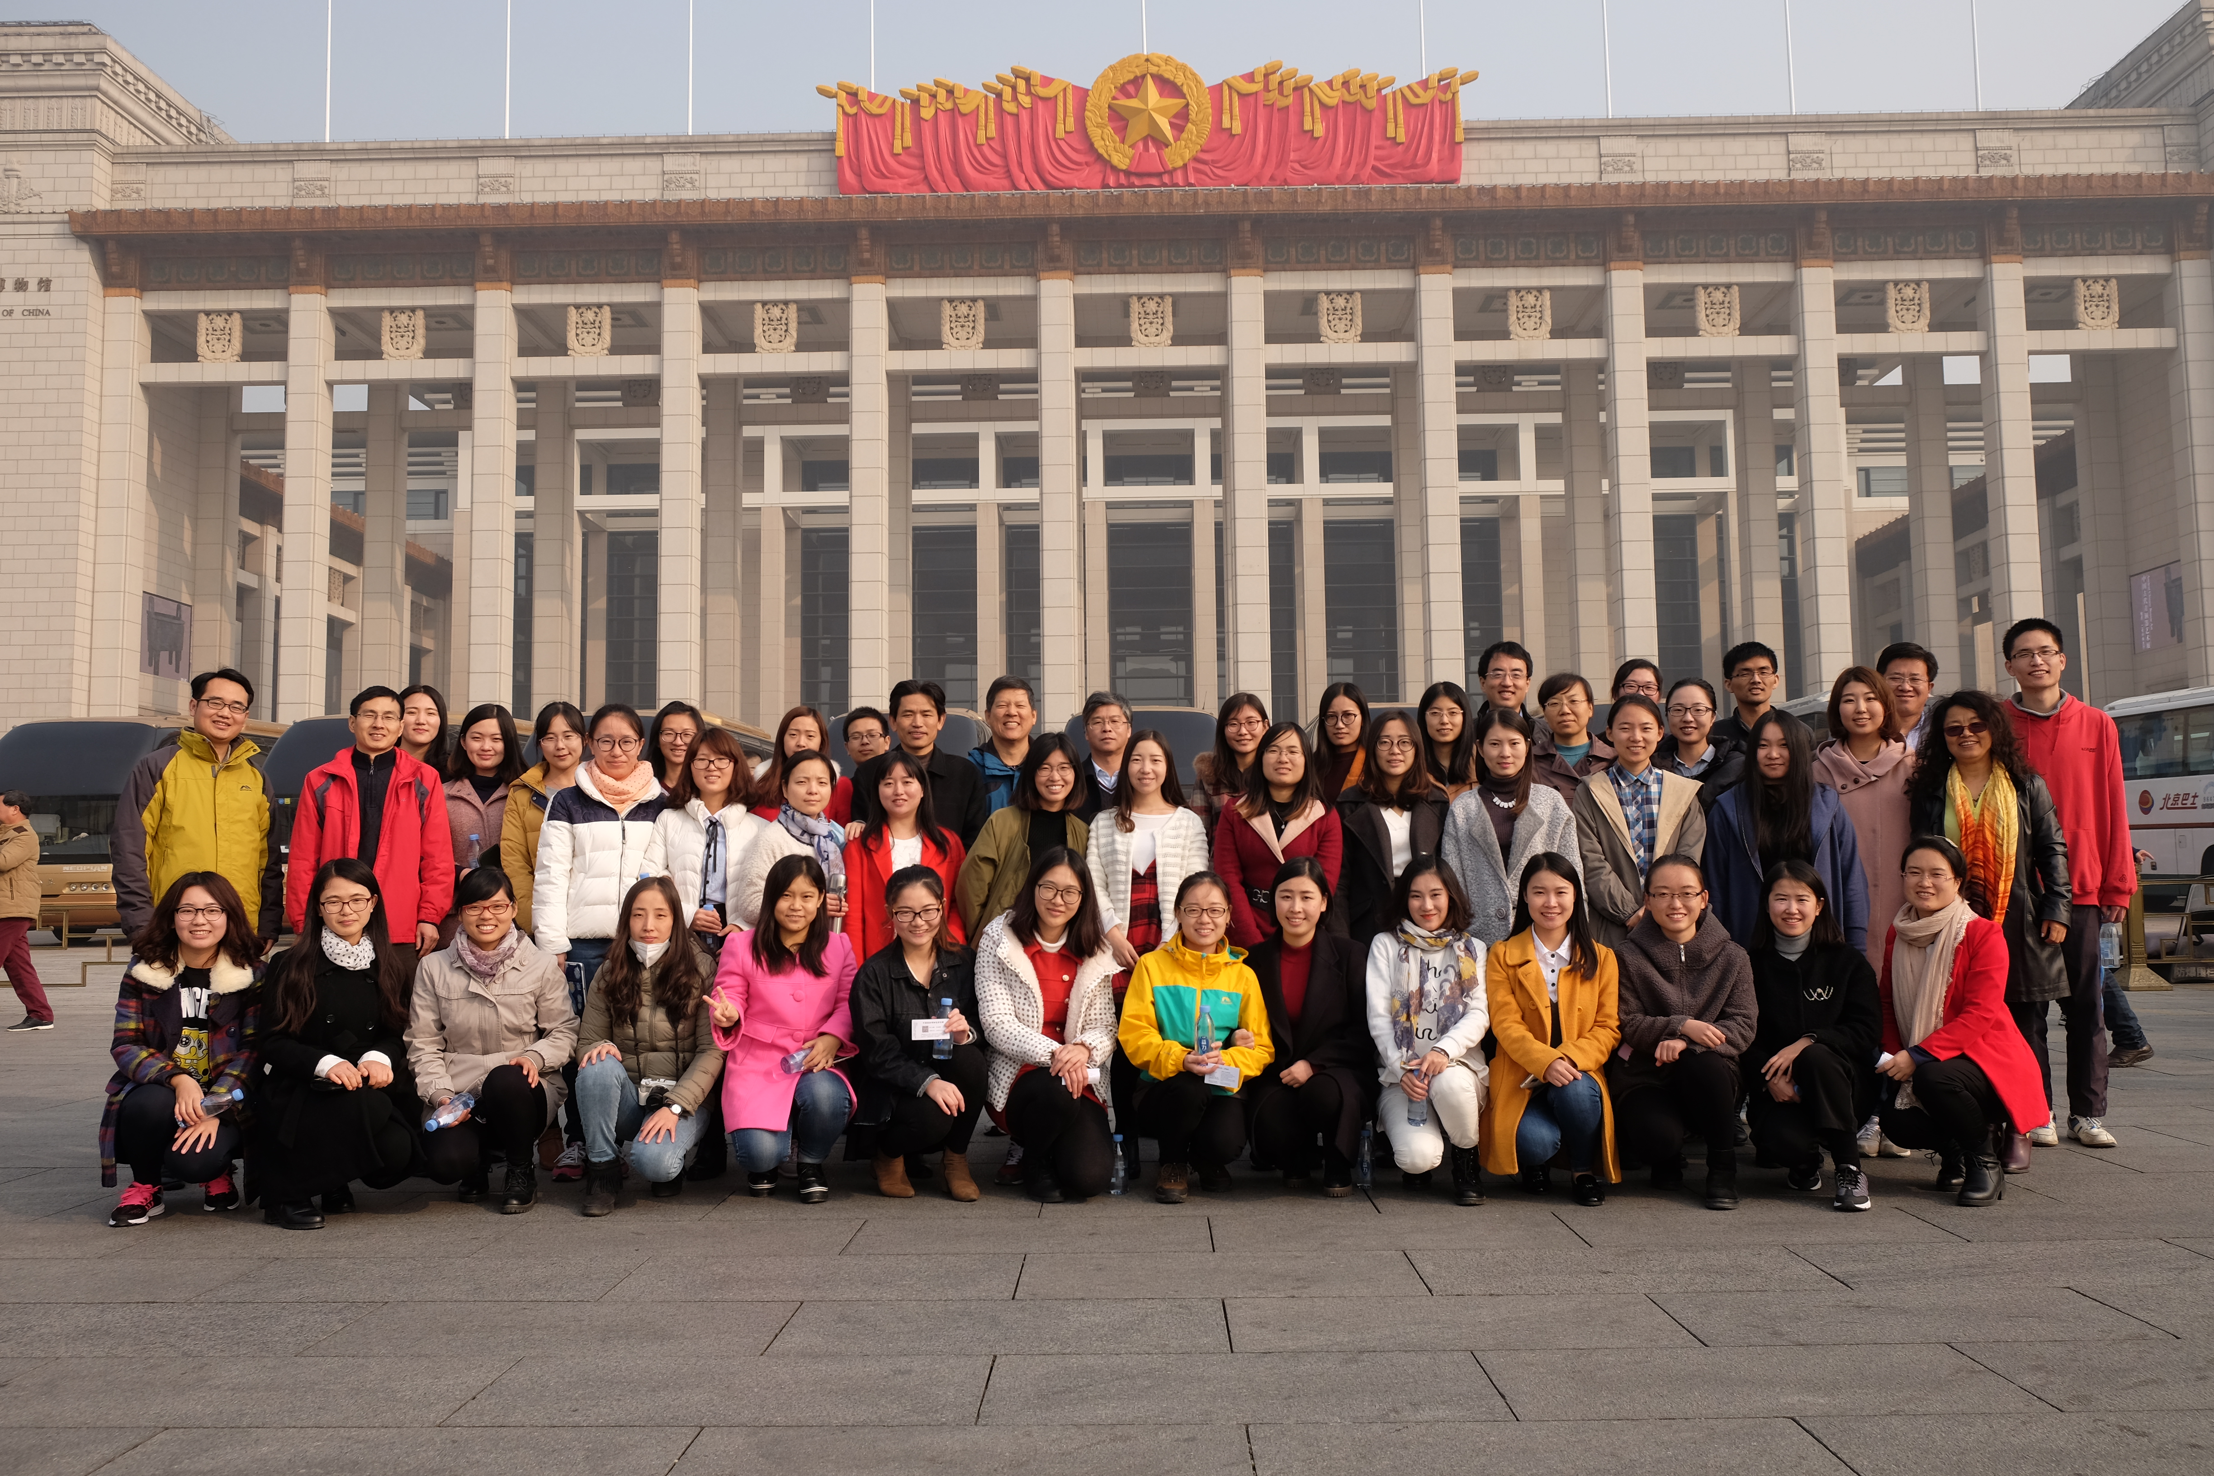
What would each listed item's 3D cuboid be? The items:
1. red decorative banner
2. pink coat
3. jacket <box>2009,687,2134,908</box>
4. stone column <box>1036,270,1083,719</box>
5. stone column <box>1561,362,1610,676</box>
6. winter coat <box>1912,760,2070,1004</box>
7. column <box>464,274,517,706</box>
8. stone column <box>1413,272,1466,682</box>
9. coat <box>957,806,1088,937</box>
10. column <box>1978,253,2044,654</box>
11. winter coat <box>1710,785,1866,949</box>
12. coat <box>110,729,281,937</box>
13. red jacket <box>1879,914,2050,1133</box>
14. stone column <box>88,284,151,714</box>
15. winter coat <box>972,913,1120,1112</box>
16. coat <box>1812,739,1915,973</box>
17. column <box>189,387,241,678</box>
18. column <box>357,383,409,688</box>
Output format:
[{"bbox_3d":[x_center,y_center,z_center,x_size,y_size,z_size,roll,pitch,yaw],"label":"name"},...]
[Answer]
[{"bbox_3d":[1.718,-26.388,76.686,28.000,6.080,1.000,-1,-5,1],"label":"red decorative banner"},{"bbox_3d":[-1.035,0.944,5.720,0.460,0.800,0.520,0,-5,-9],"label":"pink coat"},{"bbox_3d":[3.431,0.225,6.450,0.540,0.750,0.330,-2,-5,19],"label":"jacket"},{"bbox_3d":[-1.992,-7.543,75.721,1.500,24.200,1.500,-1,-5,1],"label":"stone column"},{"bbox_3d":[24.939,-7.586,92.421,1.720,26.615,1.720,-1,-4,1],"label":"stone column"},{"bbox_3d":[2.847,0.480,5.750,0.470,0.760,0.330,-3,-6,25],"label":"winter coat"},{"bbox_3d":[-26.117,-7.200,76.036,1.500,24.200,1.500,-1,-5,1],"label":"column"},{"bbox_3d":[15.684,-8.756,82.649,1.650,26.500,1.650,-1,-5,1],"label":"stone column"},{"bbox_3d":[-0.278,0.573,6.030,0.470,0.710,0.320,1,-5,-17],"label":"coat"},{"bbox_3d":[42.479,-8.855,83.501,1.720,27.325,1.720,-1,-4,1],"label":"column"},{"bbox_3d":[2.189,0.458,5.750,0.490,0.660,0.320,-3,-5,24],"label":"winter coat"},{"bbox_3d":[-3.050,0.323,5.950,0.520,0.700,0.340,3,-6,-36],"label":"coat"},{"bbox_3d":[2.466,0.820,5.120,0.440,0.620,0.440,-4,-6,35],"label":"red jacket"},{"bbox_3d":[-48.192,-7.567,86.509,1.600,28.713,1.600,-1,-5,1],"label":"stone column"},{"bbox_3d":[-0.195,0.879,5.660,0.480,0.650,0.460,0,-4,-9],"label":"winter coat"},{"bbox_3d":[2.552,0.442,6.000,0.420,0.870,0.300,-3,-5,22],"label":"coat"},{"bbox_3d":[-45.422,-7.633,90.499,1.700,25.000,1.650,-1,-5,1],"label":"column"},{"bbox_3d":[-33.997,-5.340,83.870,1.520,25.300,1.520,-1,-5,1],"label":"column"}]

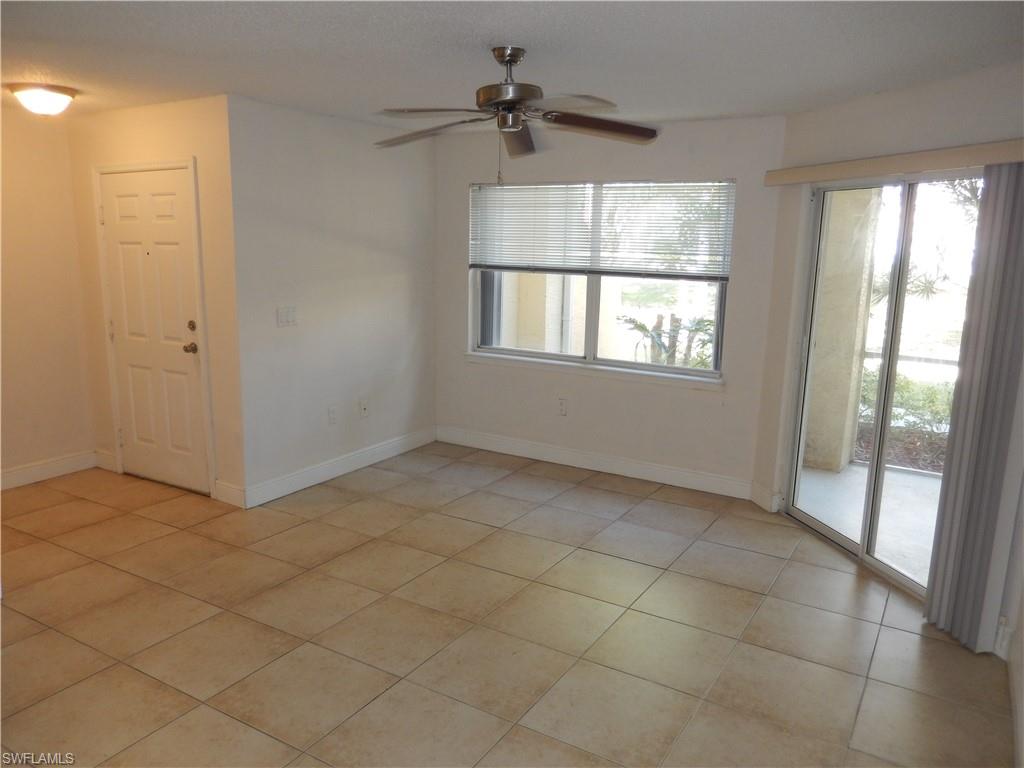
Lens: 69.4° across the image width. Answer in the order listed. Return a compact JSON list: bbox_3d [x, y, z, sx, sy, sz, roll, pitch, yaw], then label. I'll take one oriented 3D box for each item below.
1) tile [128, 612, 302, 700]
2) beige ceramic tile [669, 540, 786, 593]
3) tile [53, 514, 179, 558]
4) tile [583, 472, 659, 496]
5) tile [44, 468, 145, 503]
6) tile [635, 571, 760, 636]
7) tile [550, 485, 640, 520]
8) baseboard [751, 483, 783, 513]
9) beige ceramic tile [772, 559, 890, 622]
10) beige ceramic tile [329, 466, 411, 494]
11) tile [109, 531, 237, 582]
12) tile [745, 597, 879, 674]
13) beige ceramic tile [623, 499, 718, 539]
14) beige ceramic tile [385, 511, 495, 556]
[{"bbox_3d":[-1.177,1.069,2.944,0.492,0.010,0.492,7,12,31],"label":"tile"},{"bbox_3d":[1.133,0.953,3.888,0.497,0.010,0.497,7,12,30],"label":"beige ceramic tile"},{"bbox_3d":[-2.233,0.844,4.167,0.493,0.010,0.500,7,12,30],"label":"tile"},{"bbox_3d":[0.767,0.703,5.151,0.492,0.010,0.375,7,12,31],"label":"tile"},{"bbox_3d":[-2.843,0.672,5.003,0.510,0.010,0.450,7,12,30],"label":"tile"},{"bbox_3d":[0.882,1.029,3.486,0.498,0.010,0.500,7,12,30],"label":"tile"},{"bbox_3d":[0.537,0.772,4.813,0.495,0.012,0.495,7,12,30],"label":"tile"},{"bbox_3d":[1.624,0.733,4.777,0.018,0.126,0.244,0,10,-9],"label":"baseboard"},{"bbox_3d":[1.551,1.003,3.610,0.492,0.012,0.492,7,12,31],"label":"beige ceramic tile"},{"bbox_3d":[-0.998,0.682,5.124,0.492,0.012,0.492,7,12,31],"label":"beige ceramic tile"},{"bbox_3d":[-1.770,0.891,3.860,0.492,0.010,0.492,7,12,31],"label":"tile"},{"bbox_3d":[1.304,1.078,3.213,0.497,0.010,0.497,7,12,30],"label":"tile"},{"bbox_3d":[0.965,0.826,4.561,0.495,0.012,0.495,7,12,30],"label":"beige ceramic tile"},{"bbox_3d":[-0.408,0.861,4.222,0.495,0.012,0.495,7,12,30],"label":"beige ceramic tile"}]

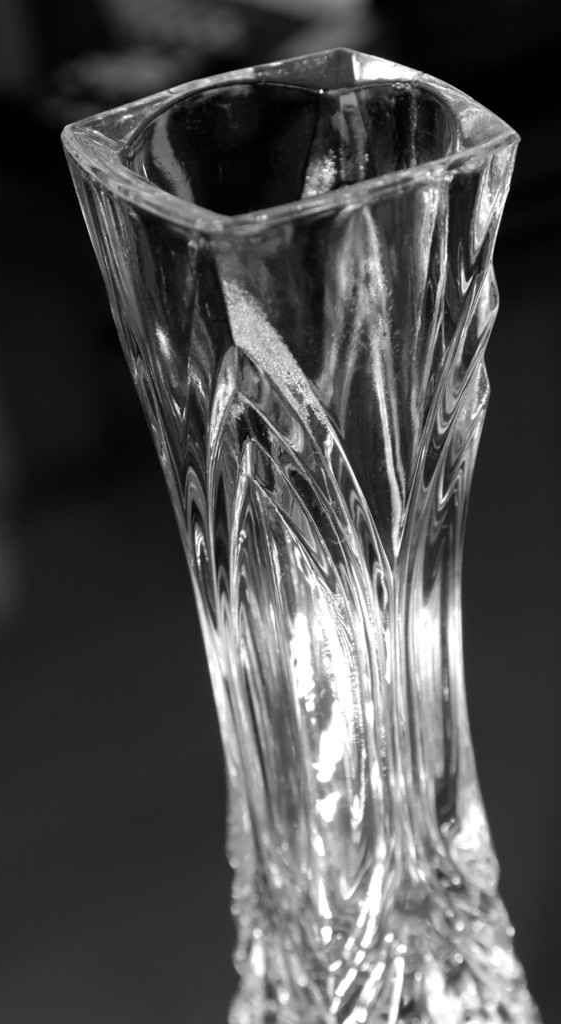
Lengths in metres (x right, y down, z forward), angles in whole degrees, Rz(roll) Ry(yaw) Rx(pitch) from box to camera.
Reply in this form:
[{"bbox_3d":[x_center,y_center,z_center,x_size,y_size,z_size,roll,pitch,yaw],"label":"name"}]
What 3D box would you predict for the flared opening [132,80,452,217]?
[{"bbox_3d":[0.001,-0.063,0.482,0.060,0.016,0.060,-20,32,-22],"label":"flared opening"}]

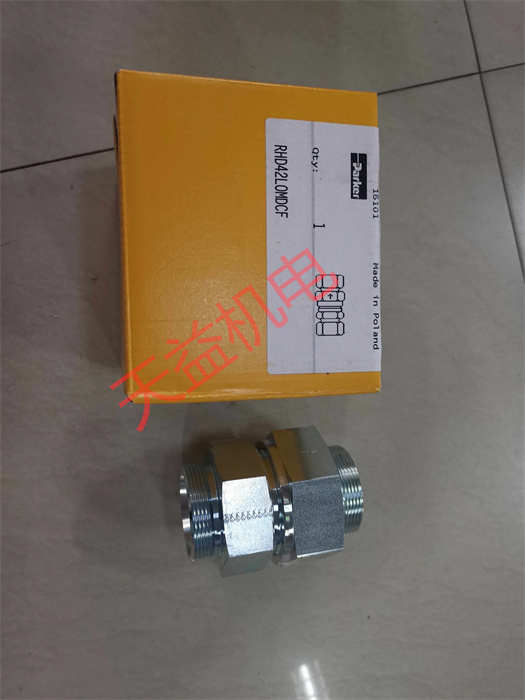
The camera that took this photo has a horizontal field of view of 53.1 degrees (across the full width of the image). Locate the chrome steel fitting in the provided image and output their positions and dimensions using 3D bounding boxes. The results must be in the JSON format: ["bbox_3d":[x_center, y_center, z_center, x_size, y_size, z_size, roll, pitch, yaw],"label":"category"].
[{"bbox_3d":[0.003,0.088,0.307,0.097,0.070,0.079,-5,94,-15],"label":"chrome steel fitting"}]

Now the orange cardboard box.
[{"bbox_3d":[-0.018,-0.047,0.266,0.102,0.127,0.119,-2,94,-15],"label":"orange cardboard box"}]

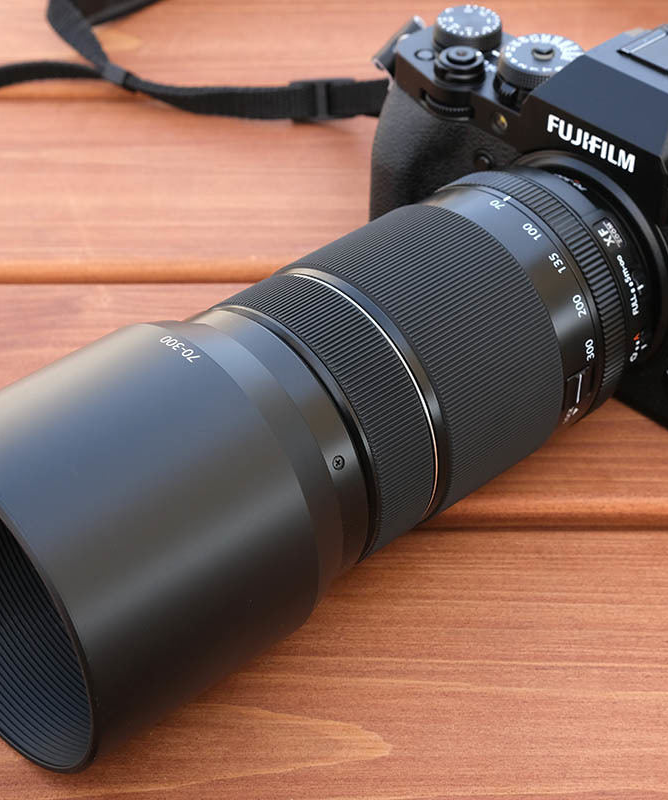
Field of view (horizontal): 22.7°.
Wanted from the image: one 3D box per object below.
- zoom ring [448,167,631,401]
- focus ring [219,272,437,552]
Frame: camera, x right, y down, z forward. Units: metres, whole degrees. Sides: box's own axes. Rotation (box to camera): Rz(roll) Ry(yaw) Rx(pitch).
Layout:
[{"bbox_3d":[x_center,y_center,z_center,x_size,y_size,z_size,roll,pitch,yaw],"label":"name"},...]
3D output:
[{"bbox_3d":[0.047,-0.025,0.452,0.011,0.074,0.074,-30,48,-34],"label":"zoom ring"},{"bbox_3d":[-0.006,0.006,0.411,0.019,0.071,0.071,-30,48,-34],"label":"focus ring"}]

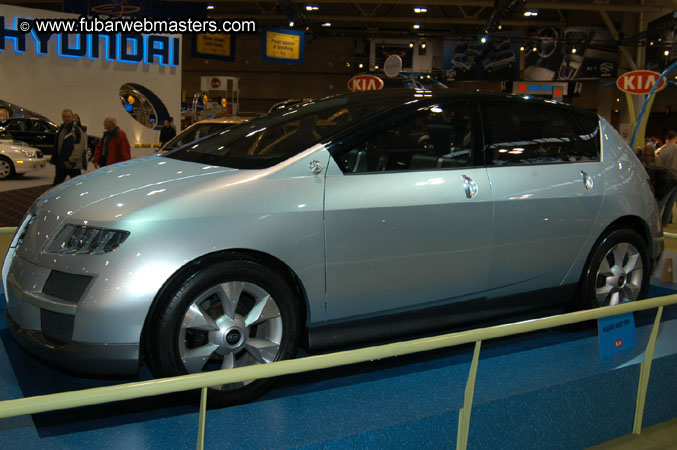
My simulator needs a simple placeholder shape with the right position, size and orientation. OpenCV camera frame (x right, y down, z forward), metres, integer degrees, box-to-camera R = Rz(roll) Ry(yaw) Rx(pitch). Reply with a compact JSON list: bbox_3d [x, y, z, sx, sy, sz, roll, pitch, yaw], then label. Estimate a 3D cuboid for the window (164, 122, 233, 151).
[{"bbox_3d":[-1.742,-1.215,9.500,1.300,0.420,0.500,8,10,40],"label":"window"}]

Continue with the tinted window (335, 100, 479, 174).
[{"bbox_3d":[0.345,-0.461,3.547,0.980,0.400,0.080,-3,-12,-32],"label":"tinted window"}]

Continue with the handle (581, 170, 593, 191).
[{"bbox_3d":[1.551,-0.278,4.231,0.100,0.120,0.050,-3,9,-32],"label":"handle"}]

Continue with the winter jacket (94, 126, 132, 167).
[{"bbox_3d":[-4.128,-1.382,12.300,0.420,0.820,0.580,-4,9,-38],"label":"winter jacket"}]

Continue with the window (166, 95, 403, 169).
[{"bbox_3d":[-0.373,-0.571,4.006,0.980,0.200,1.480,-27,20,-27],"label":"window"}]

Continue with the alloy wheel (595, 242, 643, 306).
[{"bbox_3d":[1.867,0.366,4.585,0.500,0.500,0.170,-3,9,-32],"label":"alloy wheel"}]

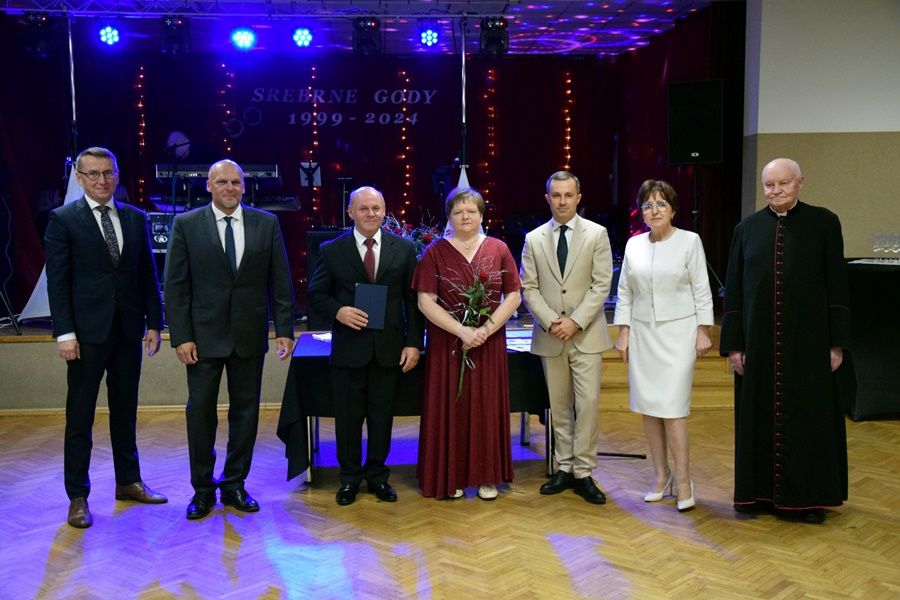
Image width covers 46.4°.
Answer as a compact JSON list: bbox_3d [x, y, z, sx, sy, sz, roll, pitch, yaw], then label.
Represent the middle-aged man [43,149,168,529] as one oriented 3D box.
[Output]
[{"bbox_3d":[-1.770,0.166,5.359,0.530,1.860,0.420,-3,6,-28],"label":"middle-aged man"}]

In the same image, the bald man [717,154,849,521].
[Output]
[{"bbox_3d":[1.680,0.184,5.262,0.650,1.784,0.430,2,5,26],"label":"bald man"}]

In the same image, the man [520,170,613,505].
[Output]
[{"bbox_3d":[0.625,0.186,5.633,0.480,1.770,0.360,1,5,10],"label":"man"}]

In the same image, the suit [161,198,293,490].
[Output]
[{"bbox_3d":[-1.155,0.238,5.507,0.600,1.470,0.350,-2,6,-20],"label":"suit"}]

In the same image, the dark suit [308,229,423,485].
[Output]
[{"bbox_3d":[-0.454,0.289,5.582,0.610,1.324,0.360,-1,4,-9],"label":"dark suit"}]

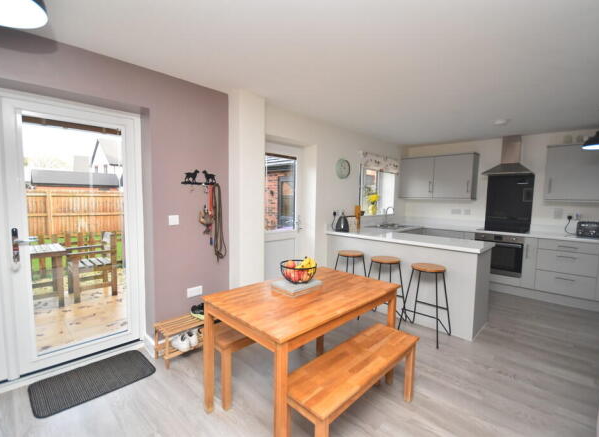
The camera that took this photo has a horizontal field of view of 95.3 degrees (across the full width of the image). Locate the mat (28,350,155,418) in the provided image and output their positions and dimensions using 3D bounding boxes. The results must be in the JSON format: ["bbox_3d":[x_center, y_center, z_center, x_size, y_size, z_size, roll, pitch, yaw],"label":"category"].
[{"bbox_3d":[-1.538,1.210,2.071,0.740,0.010,0.490,-3,6,-44],"label":"mat"}]

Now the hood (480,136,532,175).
[{"bbox_3d":[3.226,-0.976,4.178,0.480,0.610,0.600,-3,6,-44],"label":"hood"}]

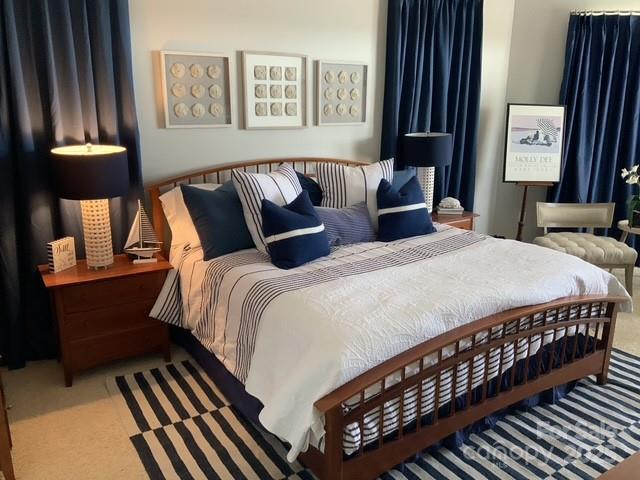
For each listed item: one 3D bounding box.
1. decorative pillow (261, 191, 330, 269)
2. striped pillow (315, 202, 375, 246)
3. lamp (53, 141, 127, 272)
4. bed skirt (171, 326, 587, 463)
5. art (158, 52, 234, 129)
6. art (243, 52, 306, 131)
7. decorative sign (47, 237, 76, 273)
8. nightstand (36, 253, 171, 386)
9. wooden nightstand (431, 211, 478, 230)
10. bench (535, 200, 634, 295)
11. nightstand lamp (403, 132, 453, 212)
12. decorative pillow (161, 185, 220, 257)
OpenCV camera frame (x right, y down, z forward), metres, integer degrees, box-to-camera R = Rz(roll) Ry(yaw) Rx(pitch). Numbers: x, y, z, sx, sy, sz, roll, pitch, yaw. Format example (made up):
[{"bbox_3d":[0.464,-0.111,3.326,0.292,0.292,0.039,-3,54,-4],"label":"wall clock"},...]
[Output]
[{"bbox_3d":[-0.149,-0.083,3.438,0.430,0.440,0.170,-10,-7,-34],"label":"decorative pillow"},{"bbox_3d":[0.100,-0.123,3.850,0.540,0.320,0.140,-7,-11,-25],"label":"striped pillow"},{"bbox_3d":[-1.432,-0.217,3.415,0.432,0.790,0.432,-9,16,-31],"label":"lamp"},{"bbox_3d":[0.284,0.612,3.610,1.940,0.370,2.100,-9,16,-31],"label":"bed skirt"},{"bbox_3d":[-0.869,-1.056,3.819,0.496,0.501,0.040,-9,17,-32],"label":"art"},{"bbox_3d":[-0.337,-1.145,4.152,0.547,0.552,0.040,-9,17,-32],"label":"art"},{"bbox_3d":[-1.589,0.091,3.303,0.040,0.177,0.179,5,15,16],"label":"decorative sign"},{"bbox_3d":[-1.349,0.487,3.452,0.720,0.661,0.432,-9,17,-32],"label":"nightstand"},{"bbox_3d":[1.042,0.115,4.957,0.720,0.661,0.432,-9,17,-32],"label":"wooden nightstand"},{"bbox_3d":[2.374,0.089,4.827,0.720,0.760,0.600,2,14,10],"label":"bench"},{"bbox_3d":[0.981,-0.614,4.923,0.432,0.790,0.432,-1,14,0],"label":"nightstand lamp"},{"bbox_3d":[-0.754,-0.176,3.774,0.660,0.480,0.190,-9,-4,-31],"label":"decorative pillow"}]

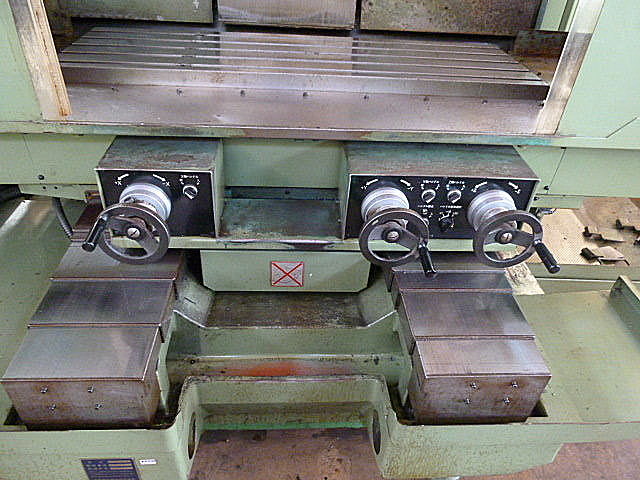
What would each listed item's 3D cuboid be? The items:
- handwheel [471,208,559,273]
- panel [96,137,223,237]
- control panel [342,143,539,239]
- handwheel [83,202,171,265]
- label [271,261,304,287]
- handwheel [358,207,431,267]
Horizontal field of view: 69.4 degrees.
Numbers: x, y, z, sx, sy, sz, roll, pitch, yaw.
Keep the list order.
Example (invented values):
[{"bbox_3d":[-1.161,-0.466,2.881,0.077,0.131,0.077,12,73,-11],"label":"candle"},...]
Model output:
[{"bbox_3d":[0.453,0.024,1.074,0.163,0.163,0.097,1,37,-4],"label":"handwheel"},{"bbox_3d":[-0.395,-0.139,1.204,0.264,0.194,0.184,1,37,-4],"label":"panel"},{"bbox_3d":[0.301,-0.132,1.259,0.476,0.194,0.184,1,37,-4],"label":"control panel"},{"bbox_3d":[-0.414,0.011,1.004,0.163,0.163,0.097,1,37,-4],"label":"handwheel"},{"bbox_3d":[-0.093,0.096,1.351,0.093,0.094,0.005,1,37,-4],"label":"label"},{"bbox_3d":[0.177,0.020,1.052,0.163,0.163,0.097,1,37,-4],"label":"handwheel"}]

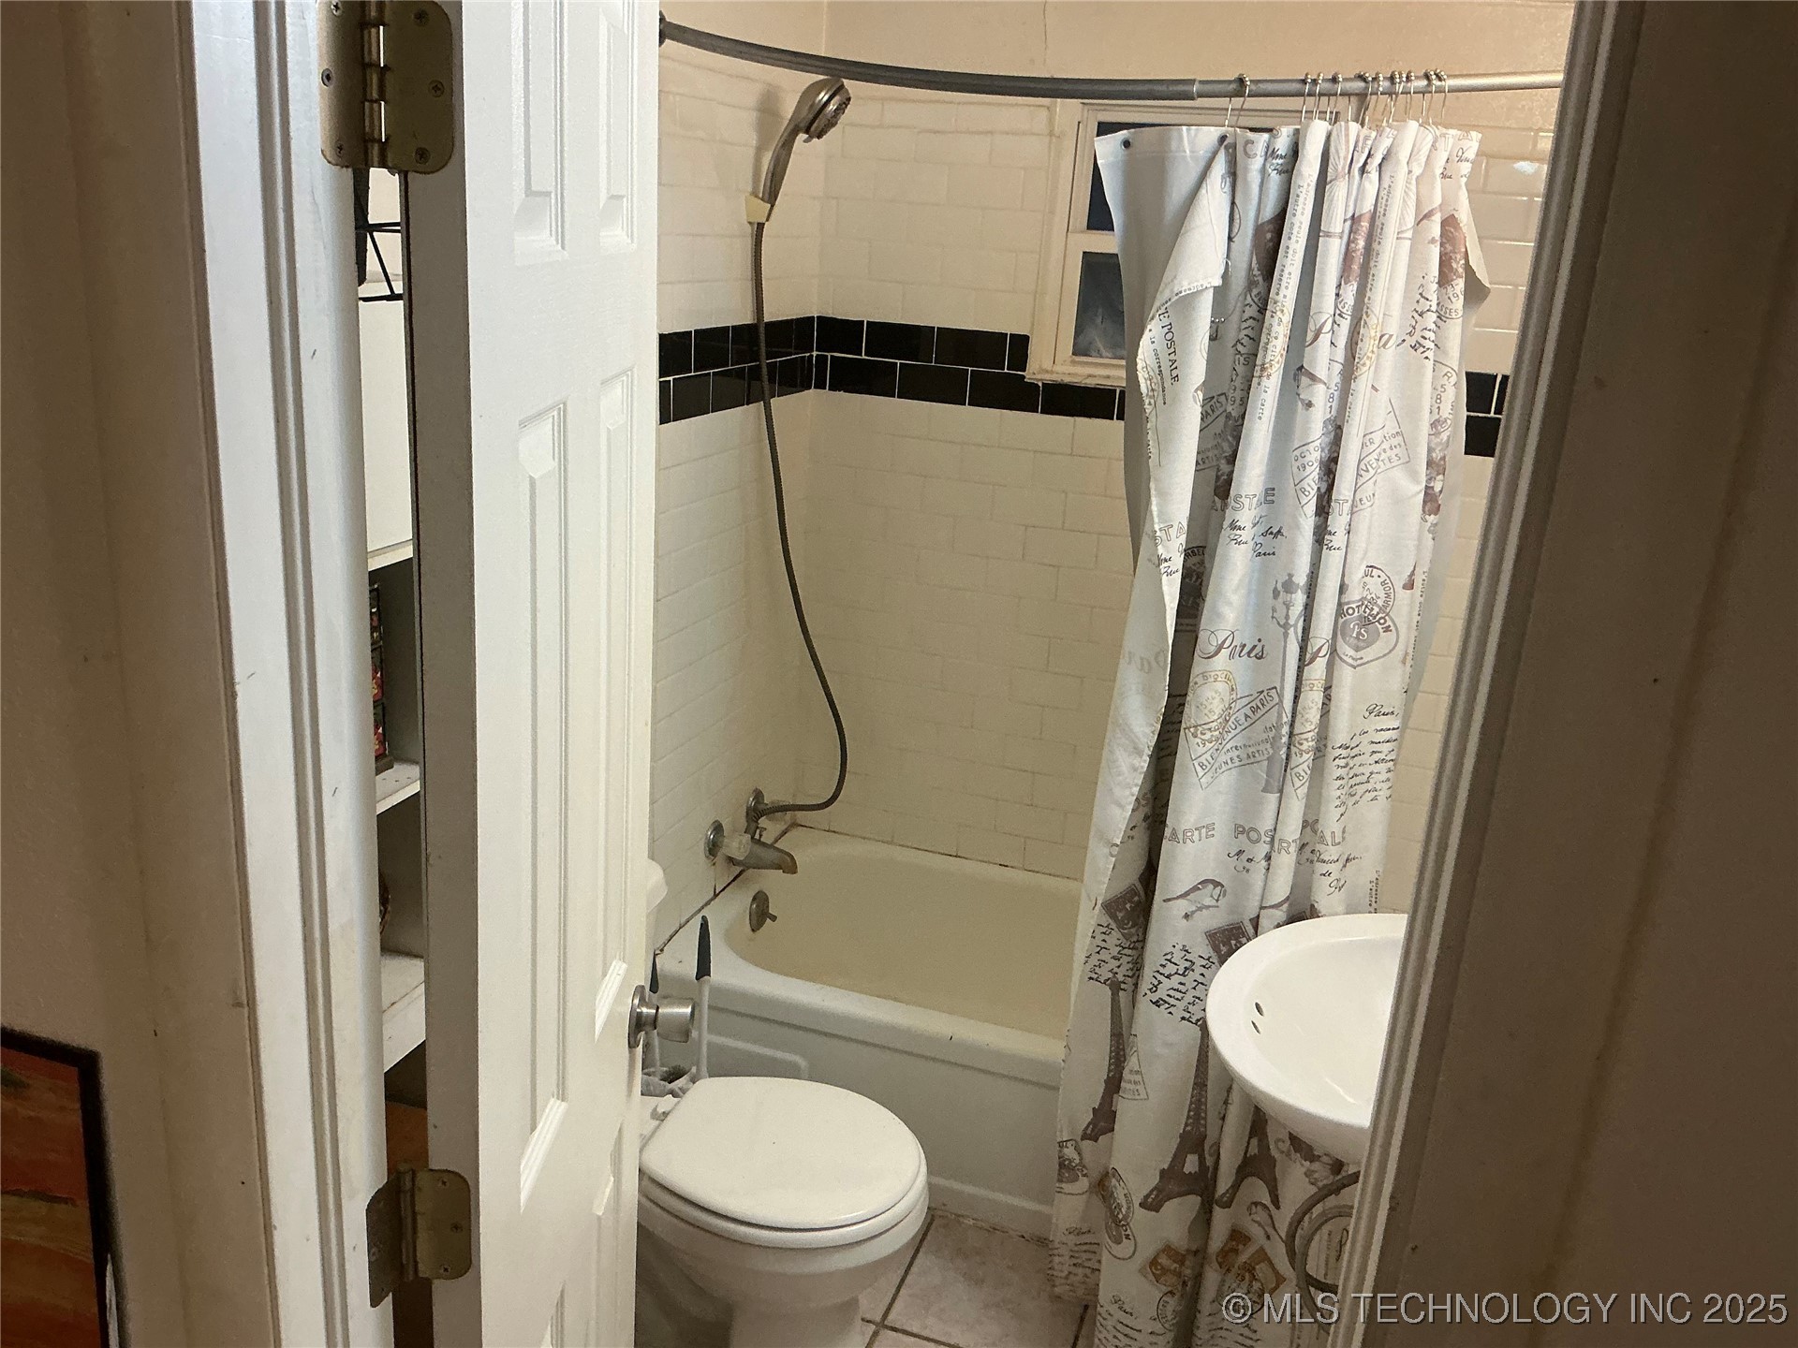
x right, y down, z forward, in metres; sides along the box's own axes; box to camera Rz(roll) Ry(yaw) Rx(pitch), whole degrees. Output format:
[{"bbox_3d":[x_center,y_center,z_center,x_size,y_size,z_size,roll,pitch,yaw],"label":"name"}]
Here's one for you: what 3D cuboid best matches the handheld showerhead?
[{"bbox_3d":[-0.180,-0.942,2.607,0.100,0.275,0.090,30,22,3],"label":"handheld showerhead"}]

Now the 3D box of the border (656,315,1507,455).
[{"bbox_3d":[0.426,-0.475,2.568,1.510,0.158,0.760,9,18,16],"label":"border"}]

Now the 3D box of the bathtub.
[{"bbox_3d":[0.343,0.742,2.938,1.520,0.368,0.760,9,18,16],"label":"bathtub"}]

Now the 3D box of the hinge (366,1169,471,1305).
[{"bbox_3d":[-0.327,0.391,0.994,0.052,0.091,0.051,6,17,6],"label":"hinge"}]

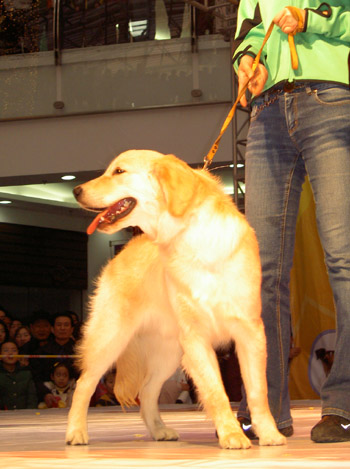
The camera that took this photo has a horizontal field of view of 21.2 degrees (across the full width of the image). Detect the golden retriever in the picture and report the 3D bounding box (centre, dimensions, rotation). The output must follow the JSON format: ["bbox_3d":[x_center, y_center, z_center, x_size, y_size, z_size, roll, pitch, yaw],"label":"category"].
[{"bbox_3d":[-0.029,0.169,2.466,0.372,0.745,0.725,4,-11,-31],"label":"golden retriever"}]

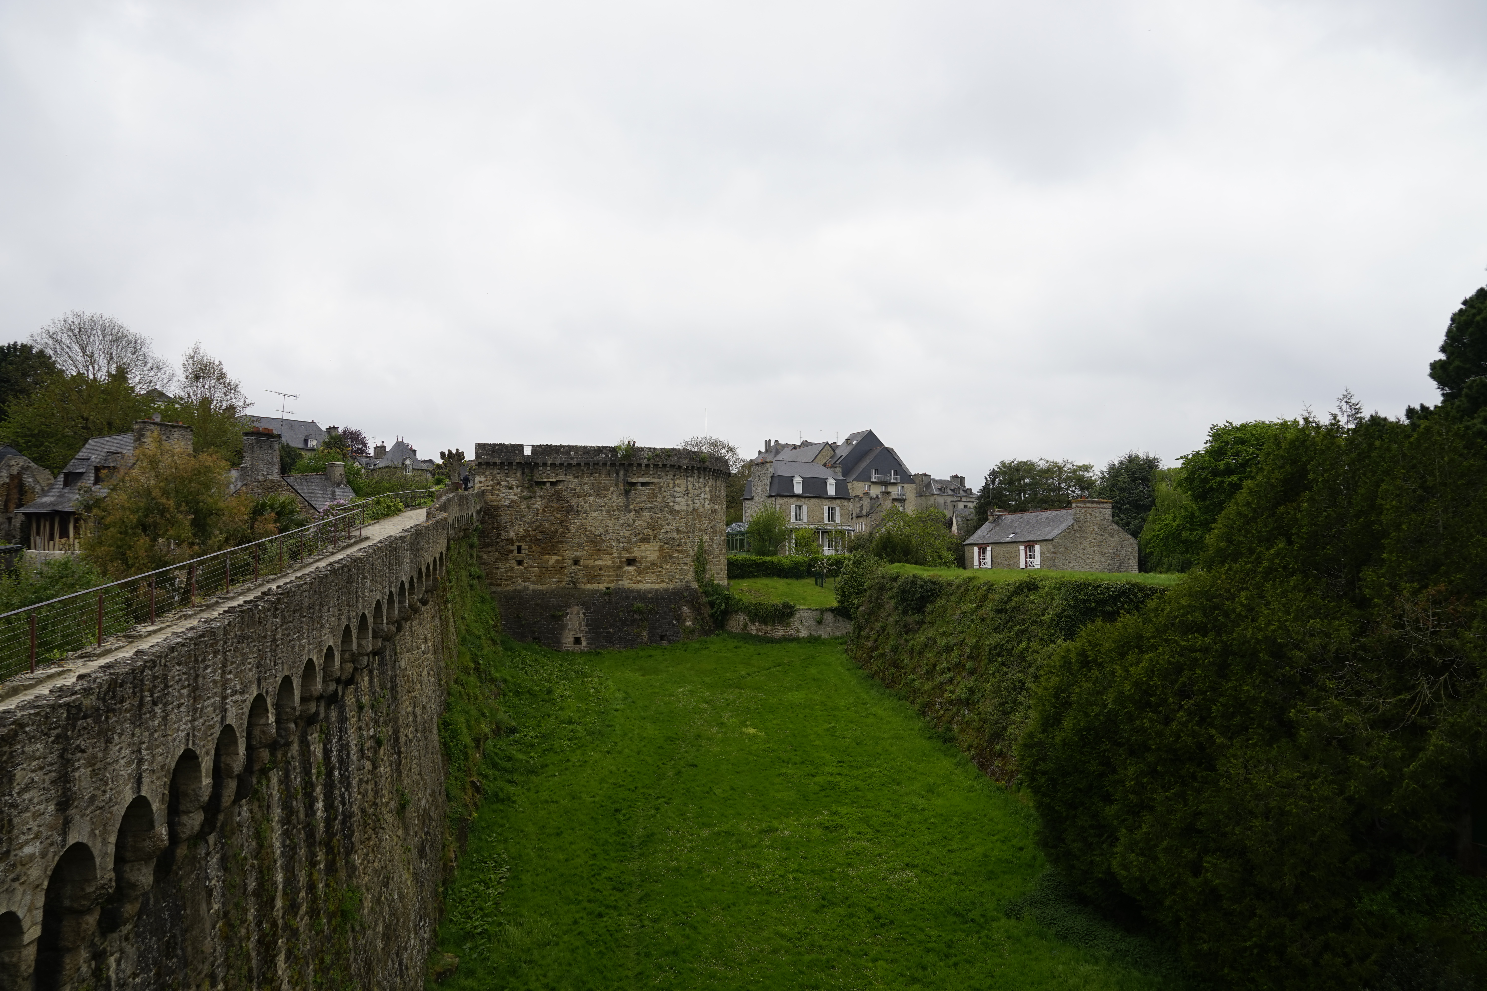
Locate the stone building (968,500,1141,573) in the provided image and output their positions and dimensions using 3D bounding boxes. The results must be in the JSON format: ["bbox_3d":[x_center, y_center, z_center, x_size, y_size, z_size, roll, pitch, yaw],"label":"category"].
[{"bbox_3d":[24.450,3.300,79.900,7.500,5.750,12.300,1,-3,-16],"label":"stone building"}]

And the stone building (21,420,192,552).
[{"bbox_3d":[-27.880,-0.100,44.070,5.800,6.500,5.700,-2,-3,25],"label":"stone building"}]

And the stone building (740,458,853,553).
[{"bbox_3d":[5.750,1.500,106.570,9.400,10.410,7.400,2,-4,-28],"label":"stone building"}]

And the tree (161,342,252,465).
[{"bbox_3d":[-35.710,-4.870,66.370,5.700,10.680,5.700,2,-4,-28],"label":"tree"}]

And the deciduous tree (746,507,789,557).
[{"bbox_3d":[2.310,3.710,95.940,4.200,5.180,4.200,0,-3,1],"label":"deciduous tree"}]

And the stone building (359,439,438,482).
[{"bbox_3d":[-40.110,-2.890,115.330,7.500,7.420,8.500,2,-4,-30],"label":"stone building"}]

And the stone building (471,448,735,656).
[{"bbox_3d":[-10.500,4.090,76.190,18.800,14.220,15.800,1,-3,-12],"label":"stone building"}]

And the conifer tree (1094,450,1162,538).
[{"bbox_3d":[41.970,1.580,108.080,7.200,13.040,7.200,-1,-3,21],"label":"conifer tree"}]

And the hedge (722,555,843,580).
[{"bbox_3d":[3.530,6.470,89.780,11.300,2.200,1.900,0,-3,0],"label":"hedge"}]

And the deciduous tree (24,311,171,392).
[{"bbox_3d":[-59.700,-8.880,92.630,12.400,16.500,12.400,2,-4,-33],"label":"deciduous tree"}]

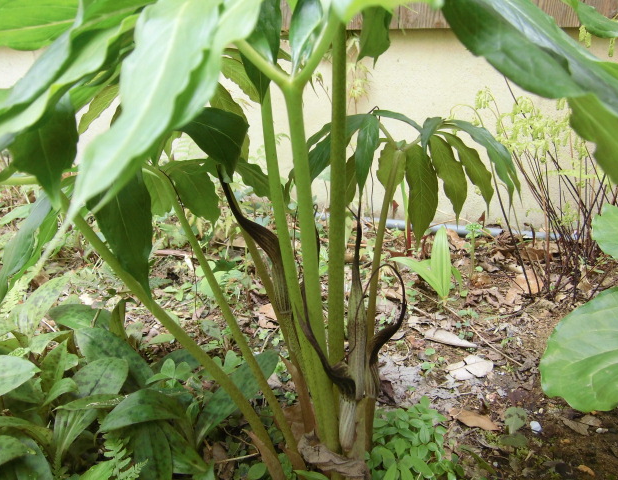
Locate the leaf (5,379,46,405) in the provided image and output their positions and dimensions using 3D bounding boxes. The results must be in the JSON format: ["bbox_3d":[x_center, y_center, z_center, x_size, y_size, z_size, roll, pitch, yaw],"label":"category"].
[{"bbox_3d":[-0.397,0.212,0.675,0.052,0.018,0.036,6,19,17],"label":"leaf"}]

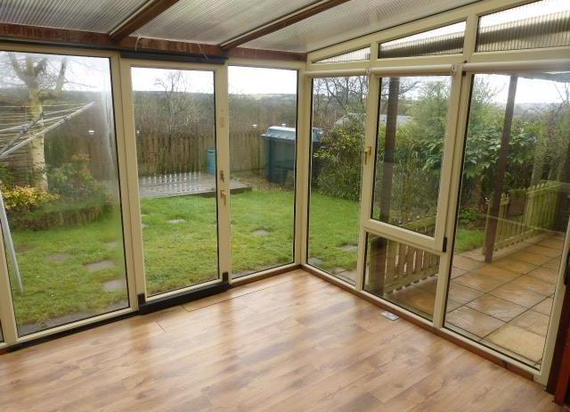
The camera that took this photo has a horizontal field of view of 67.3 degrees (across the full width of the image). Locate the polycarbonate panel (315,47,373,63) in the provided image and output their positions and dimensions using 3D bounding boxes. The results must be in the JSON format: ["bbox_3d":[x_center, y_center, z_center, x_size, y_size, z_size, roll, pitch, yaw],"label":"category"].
[{"bbox_3d":[0.502,-1.324,3.787,0.030,0.107,0.699,-10,17,-36],"label":"polycarbonate panel"}]

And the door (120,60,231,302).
[{"bbox_3d":[-0.833,-0.172,3.479,0.869,1.901,0.070,-10,18,-37],"label":"door"}]

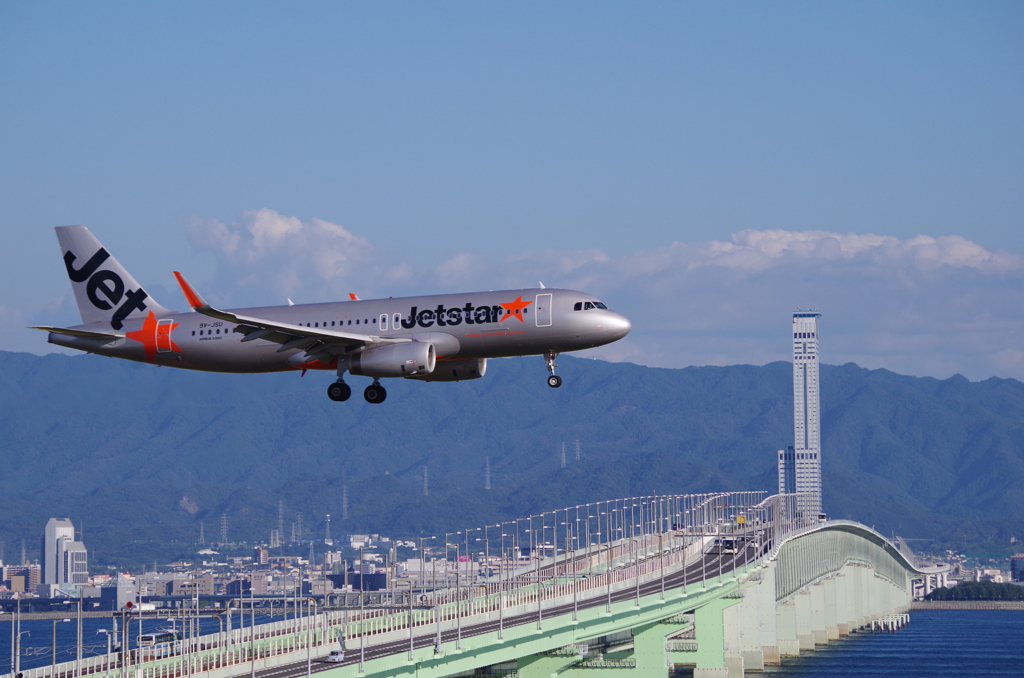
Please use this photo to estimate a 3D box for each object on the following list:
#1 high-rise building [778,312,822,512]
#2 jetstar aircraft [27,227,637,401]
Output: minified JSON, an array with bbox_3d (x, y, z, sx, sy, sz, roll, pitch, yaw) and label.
[{"bbox_3d":[255.611,104.214,5085.000,37.000,256.000,45.000,-1,-2,6],"label":"high-rise building"},{"bbox_3d":[-10.940,-2.090,357.300,37.570,12.100,35.800,-4,-2,15],"label":"jetstar aircraft"}]

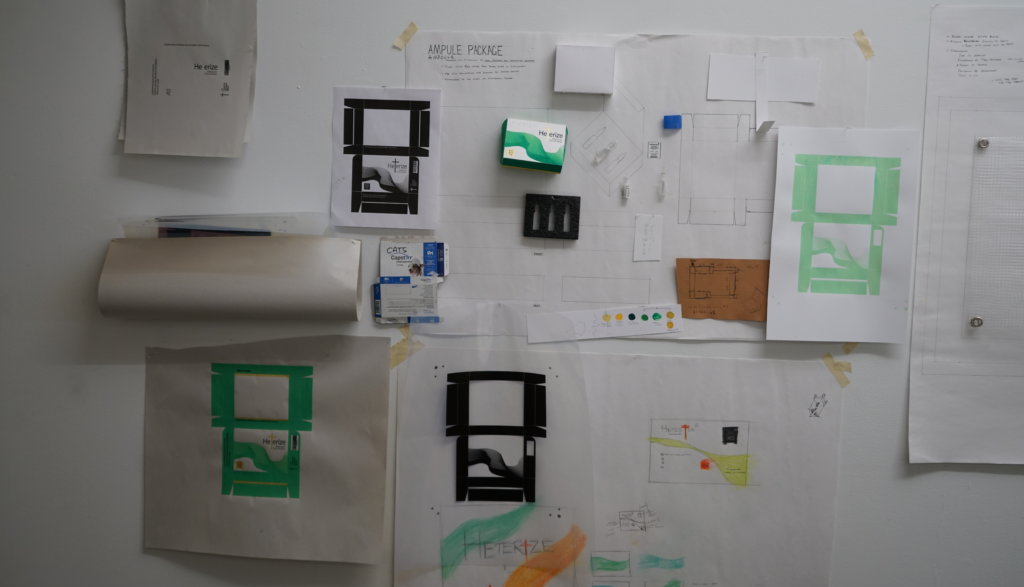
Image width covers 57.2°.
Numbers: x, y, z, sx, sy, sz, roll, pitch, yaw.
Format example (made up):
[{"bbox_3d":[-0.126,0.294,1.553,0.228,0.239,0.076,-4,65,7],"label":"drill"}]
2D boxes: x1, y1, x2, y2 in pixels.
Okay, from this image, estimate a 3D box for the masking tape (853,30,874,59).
[{"bbox_3d":[0.691,-0.488,1.844,0.019,0.057,0.005,-25,5,4],"label":"masking tape"}]

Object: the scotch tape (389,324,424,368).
[{"bbox_3d":[-0.217,0.109,1.933,0.073,0.089,0.007,2,6,2],"label":"scotch tape"}]

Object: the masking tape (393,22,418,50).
[{"bbox_3d":[-0.212,-0.513,1.870,0.019,0.061,0.005,34,6,-2],"label":"masking tape"}]

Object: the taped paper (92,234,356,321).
[{"bbox_3d":[-0.565,-0.029,1.891,0.519,0.158,0.085,1,6,2],"label":"taped paper"}]

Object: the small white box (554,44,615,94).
[{"bbox_3d":[0.144,-0.441,1.857,0.114,0.088,0.024,2,6,2],"label":"small white box"}]

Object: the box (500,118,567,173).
[{"bbox_3d":[0.045,-0.291,1.852,0.117,0.091,0.026,8,-21,-2],"label":"box"}]

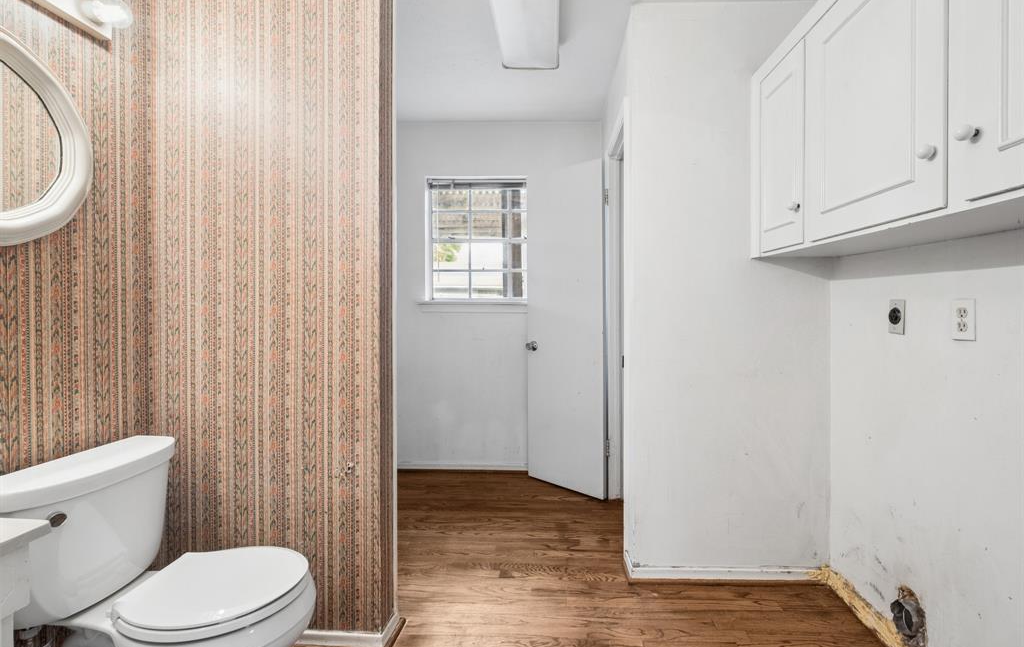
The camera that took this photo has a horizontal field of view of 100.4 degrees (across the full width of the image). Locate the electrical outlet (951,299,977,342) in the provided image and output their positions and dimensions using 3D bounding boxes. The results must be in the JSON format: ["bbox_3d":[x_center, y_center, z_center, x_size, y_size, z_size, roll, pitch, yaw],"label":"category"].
[{"bbox_3d":[1.281,-0.011,1.212,0.010,0.115,0.070,0,1,4],"label":"electrical outlet"}]

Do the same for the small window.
[{"bbox_3d":[-0.177,-0.596,2.990,0.845,0.860,0.100,0,1,2],"label":"small window"}]

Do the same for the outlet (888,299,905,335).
[{"bbox_3d":[1.304,-0.022,1.445,0.014,0.115,0.070,0,1,4],"label":"outlet"}]

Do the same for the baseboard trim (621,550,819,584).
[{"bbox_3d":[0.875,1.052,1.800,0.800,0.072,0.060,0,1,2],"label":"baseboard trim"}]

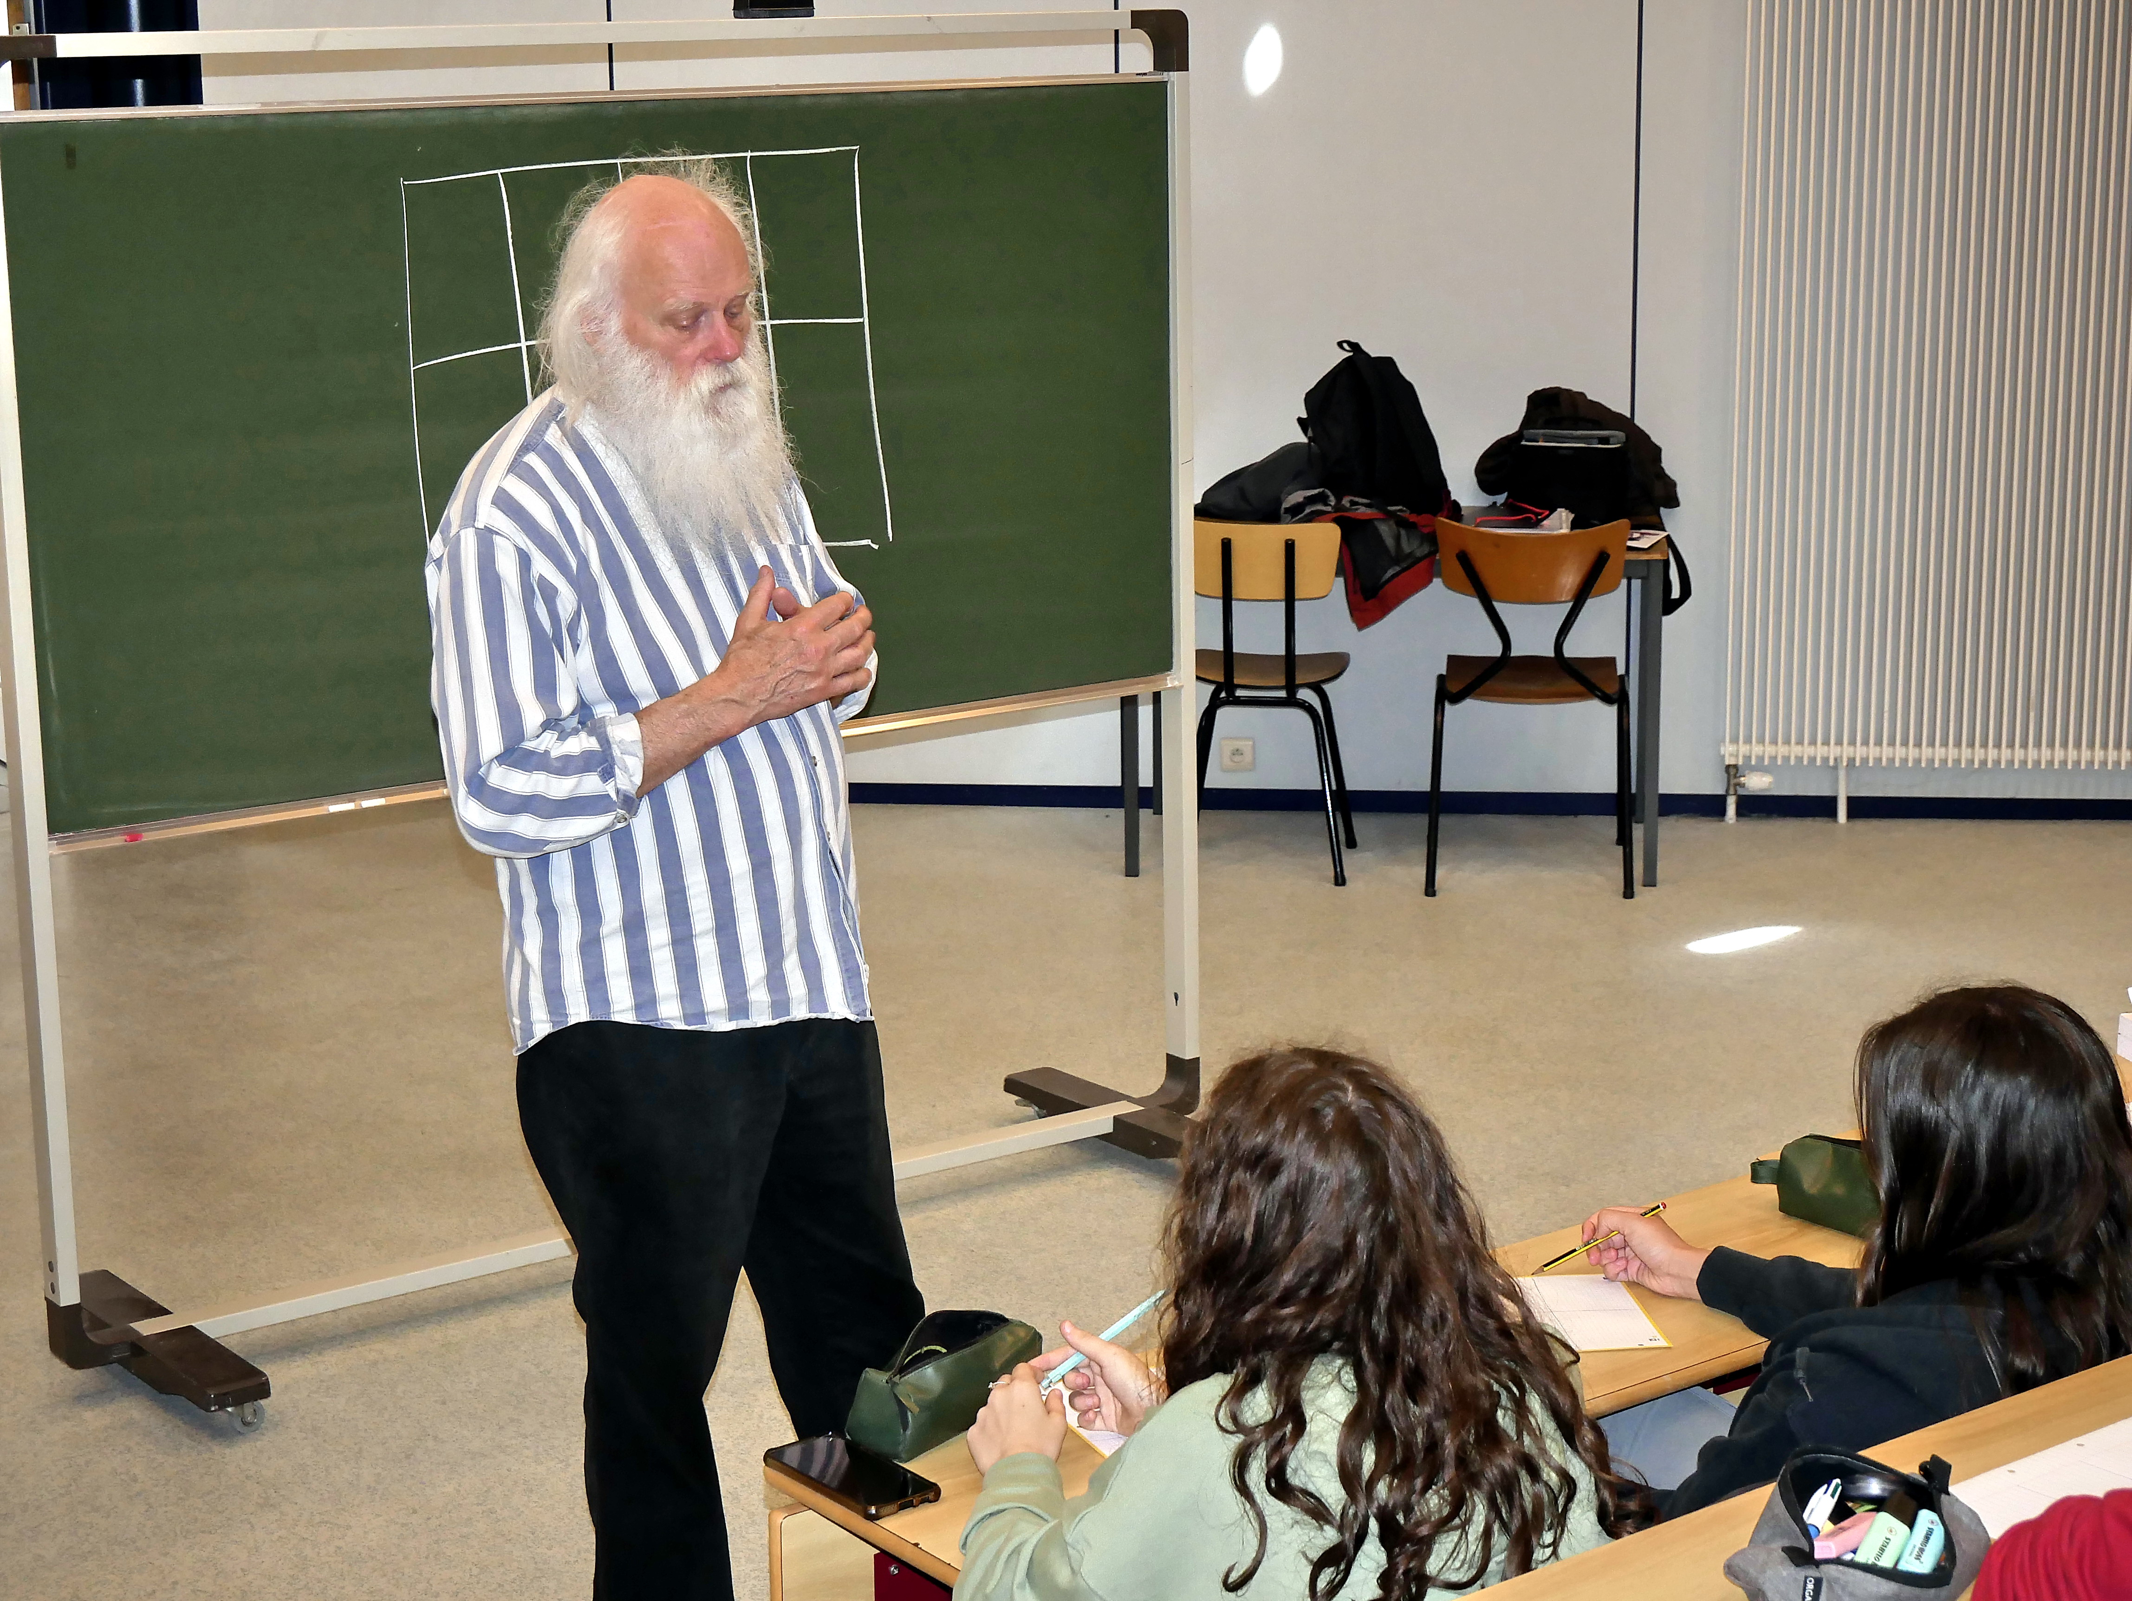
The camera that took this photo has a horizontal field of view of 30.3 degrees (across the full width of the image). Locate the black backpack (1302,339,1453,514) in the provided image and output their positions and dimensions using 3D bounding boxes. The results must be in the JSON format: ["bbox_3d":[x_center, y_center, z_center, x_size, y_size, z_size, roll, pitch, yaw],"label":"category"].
[{"bbox_3d":[0.754,-0.890,9.469,0.200,0.430,0.300,10,16,41],"label":"black backpack"}]

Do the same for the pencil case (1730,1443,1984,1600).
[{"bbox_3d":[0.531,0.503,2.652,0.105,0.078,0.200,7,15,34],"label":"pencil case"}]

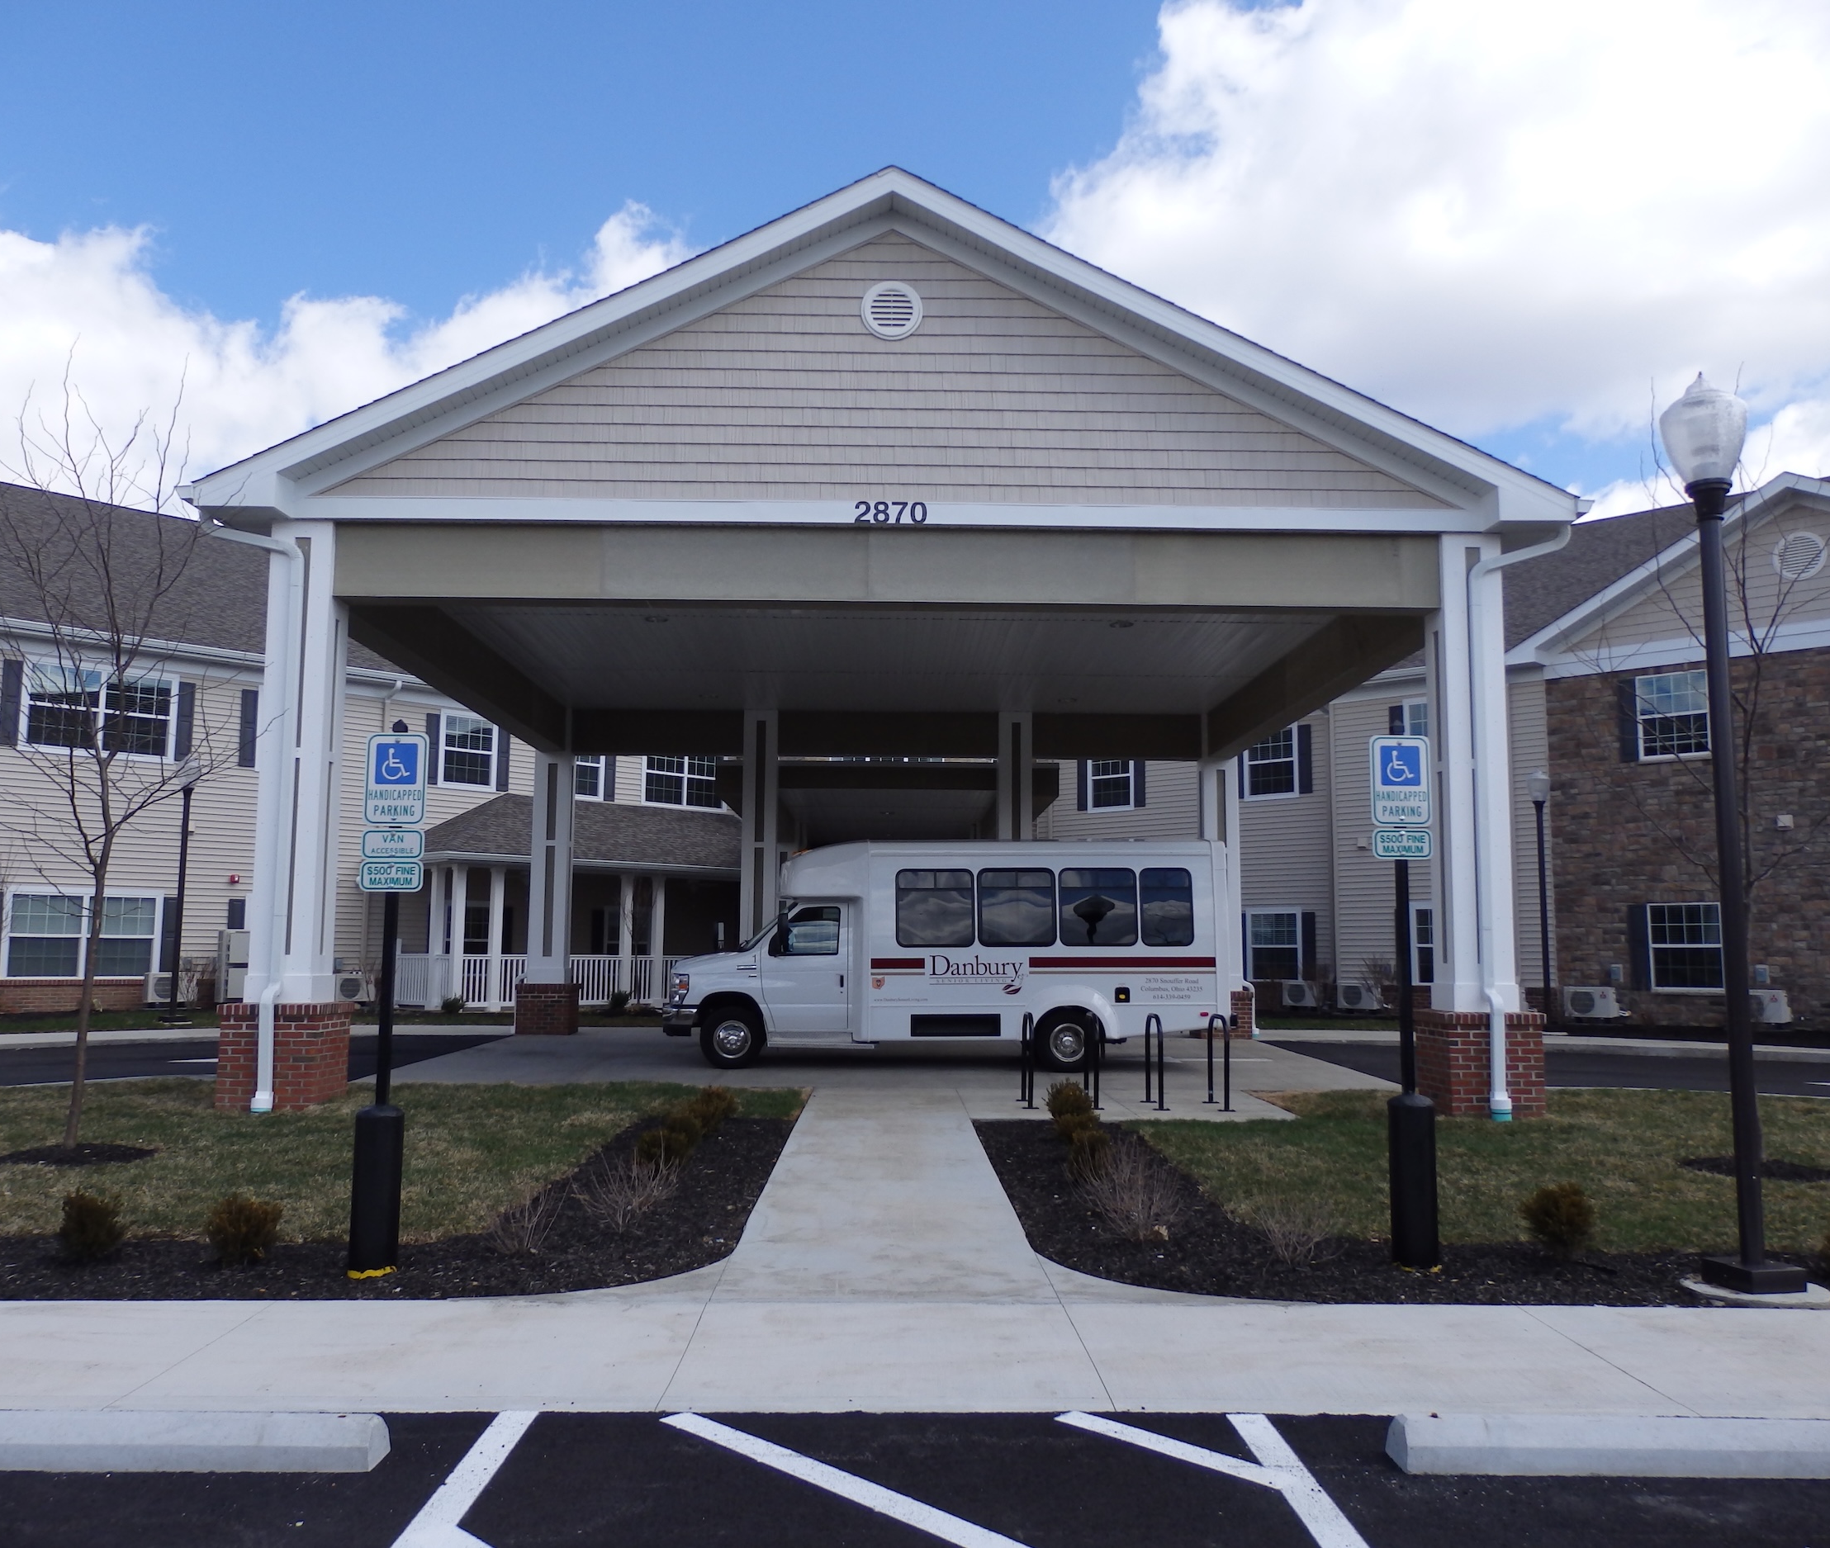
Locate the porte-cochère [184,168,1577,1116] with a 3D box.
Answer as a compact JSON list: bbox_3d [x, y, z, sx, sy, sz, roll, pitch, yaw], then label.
[{"bbox_3d":[-0.343,-0.608,18.234,12.000,8.270,11.250,0,-7,-1],"label":"porte-cochère"}]

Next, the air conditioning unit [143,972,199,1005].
[{"bbox_3d":[-13.583,3.906,27.194,0.330,0.559,0.877,-6,-10,44],"label":"air conditioning unit"}]

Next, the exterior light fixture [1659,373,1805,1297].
[{"bbox_3d":[3.986,0.192,7.326,0.450,4.503,0.450,0,-7,-1],"label":"exterior light fixture"}]

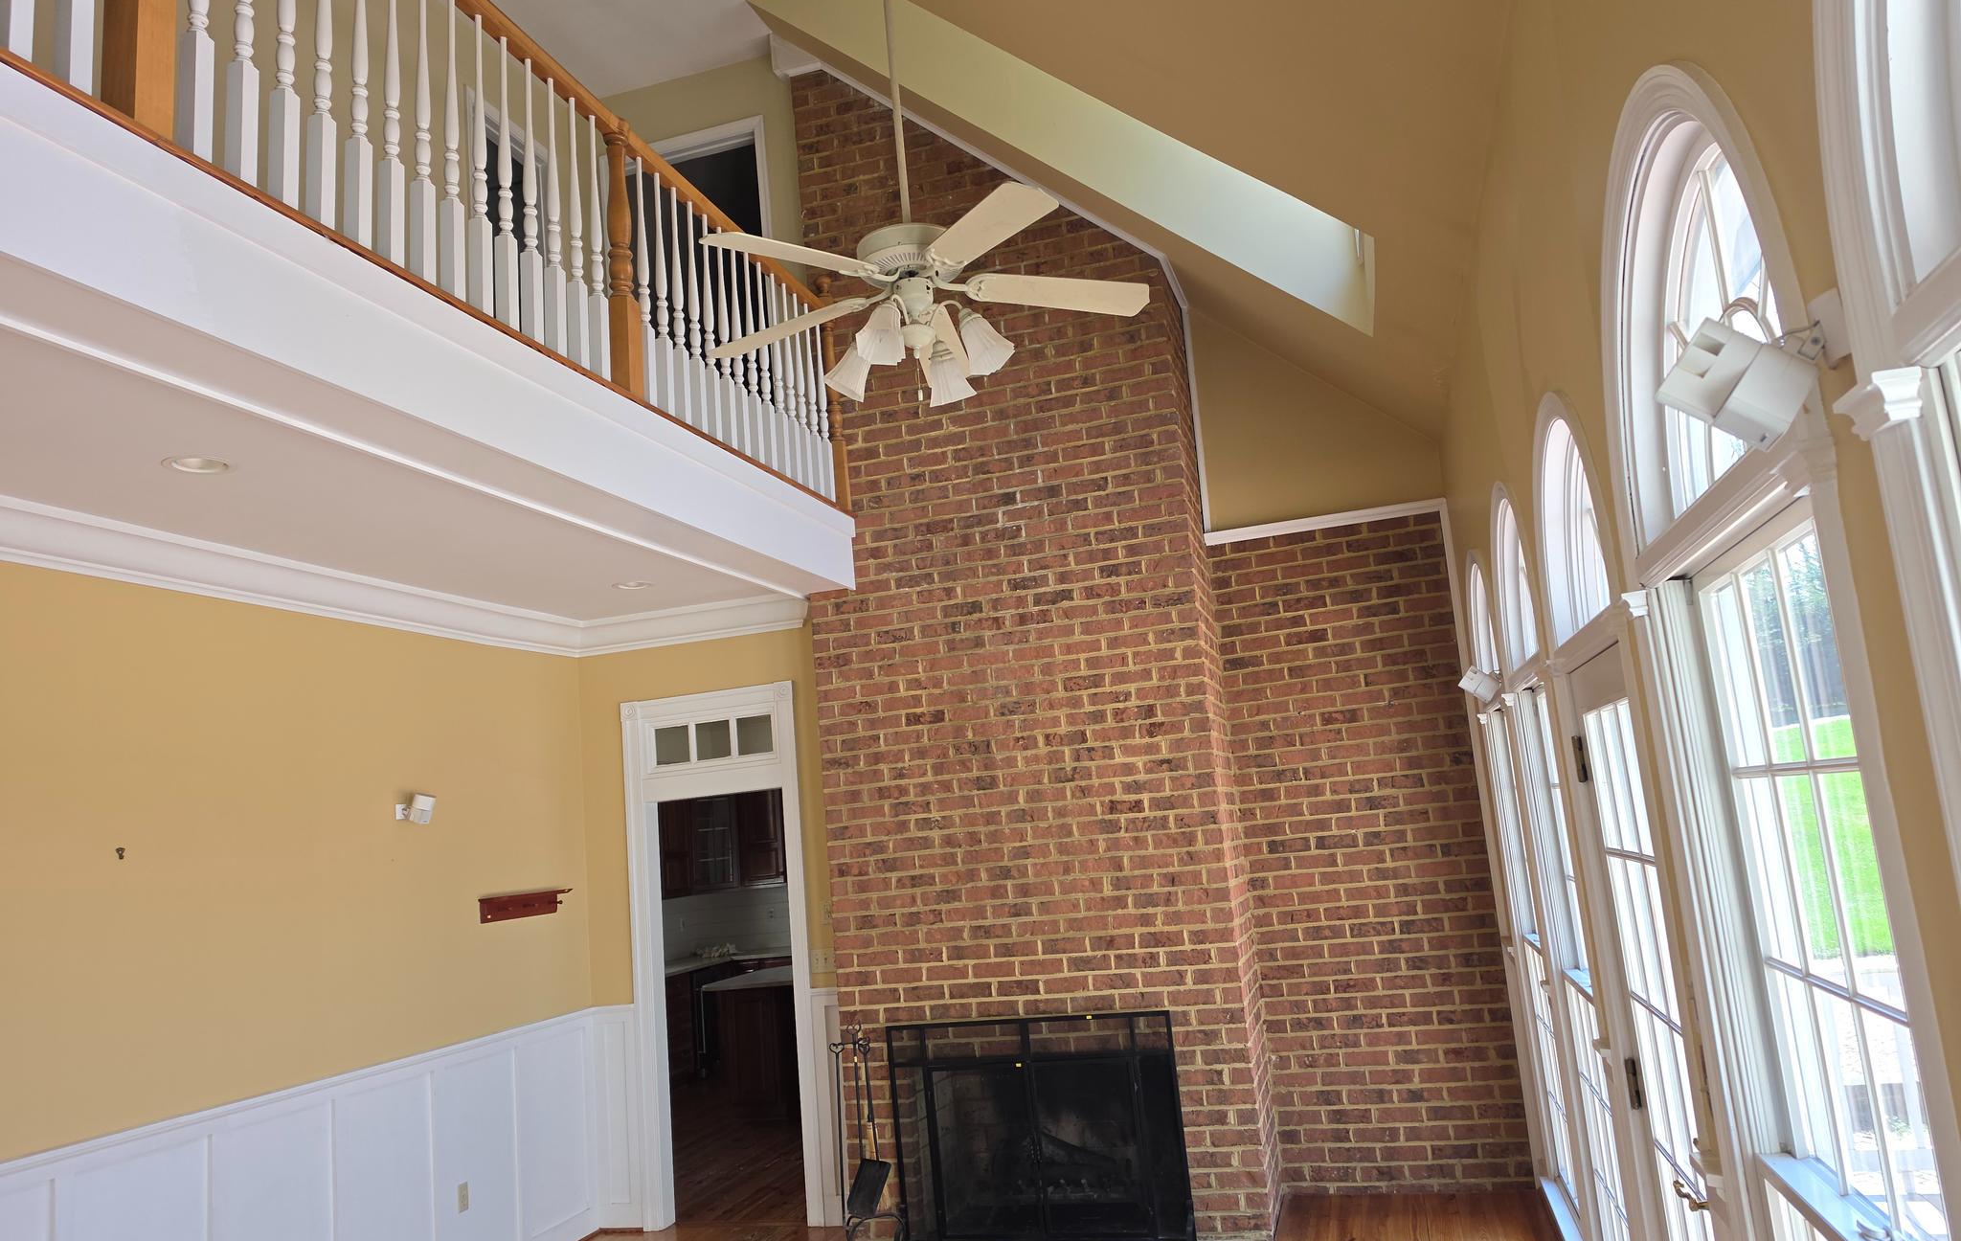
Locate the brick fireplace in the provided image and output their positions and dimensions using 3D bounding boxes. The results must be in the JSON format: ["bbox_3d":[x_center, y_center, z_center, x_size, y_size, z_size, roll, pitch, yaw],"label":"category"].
[{"bbox_3d":[0.689,-0.136,6.168,2.937,5.607,0.658,-7,-9,15],"label":"brick fireplace"}]

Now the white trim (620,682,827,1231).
[{"bbox_3d":[-1.261,1.624,6.398,0.947,2.549,0.137,-7,-9,15],"label":"white trim"}]

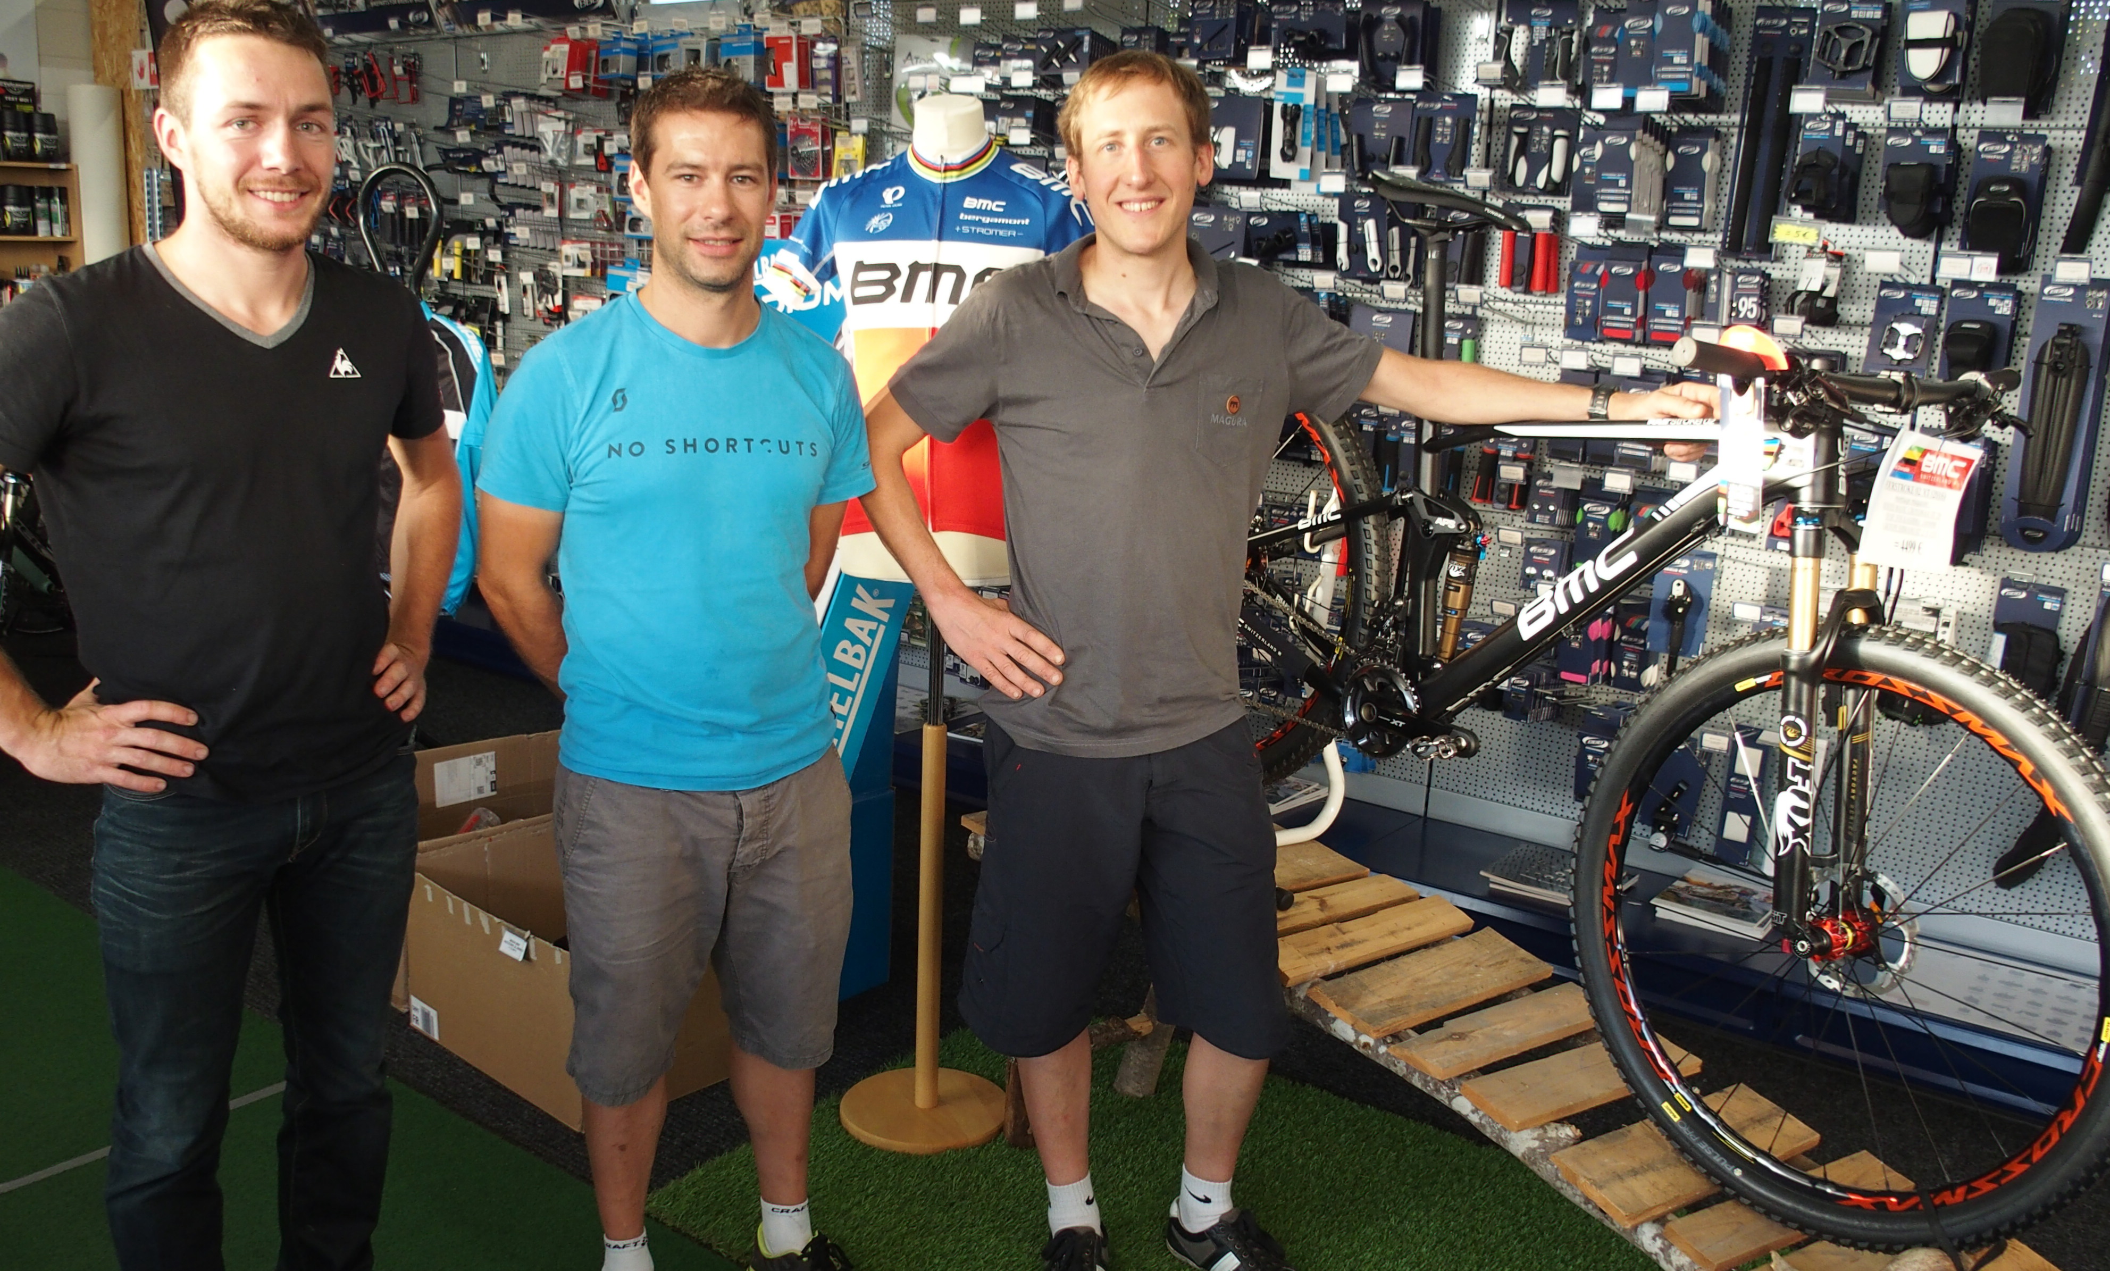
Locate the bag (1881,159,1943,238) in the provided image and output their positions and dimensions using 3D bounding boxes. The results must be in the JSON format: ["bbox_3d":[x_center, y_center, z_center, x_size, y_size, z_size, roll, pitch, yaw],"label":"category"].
[{"bbox_3d":[1.682,-0.853,3.351,0.095,0.145,0.080,11,16,33],"label":"bag"}]

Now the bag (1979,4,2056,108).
[{"bbox_3d":[1.812,-1.090,3.211,0.115,0.180,0.090,11,16,33],"label":"bag"}]

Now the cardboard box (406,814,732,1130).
[{"bbox_3d":[-0.917,0.637,3.345,0.590,0.345,0.400,14,18,41],"label":"cardboard box"}]

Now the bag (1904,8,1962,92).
[{"bbox_3d":[1.692,-1.133,3.299,0.085,0.140,0.070,11,16,33],"label":"bag"}]

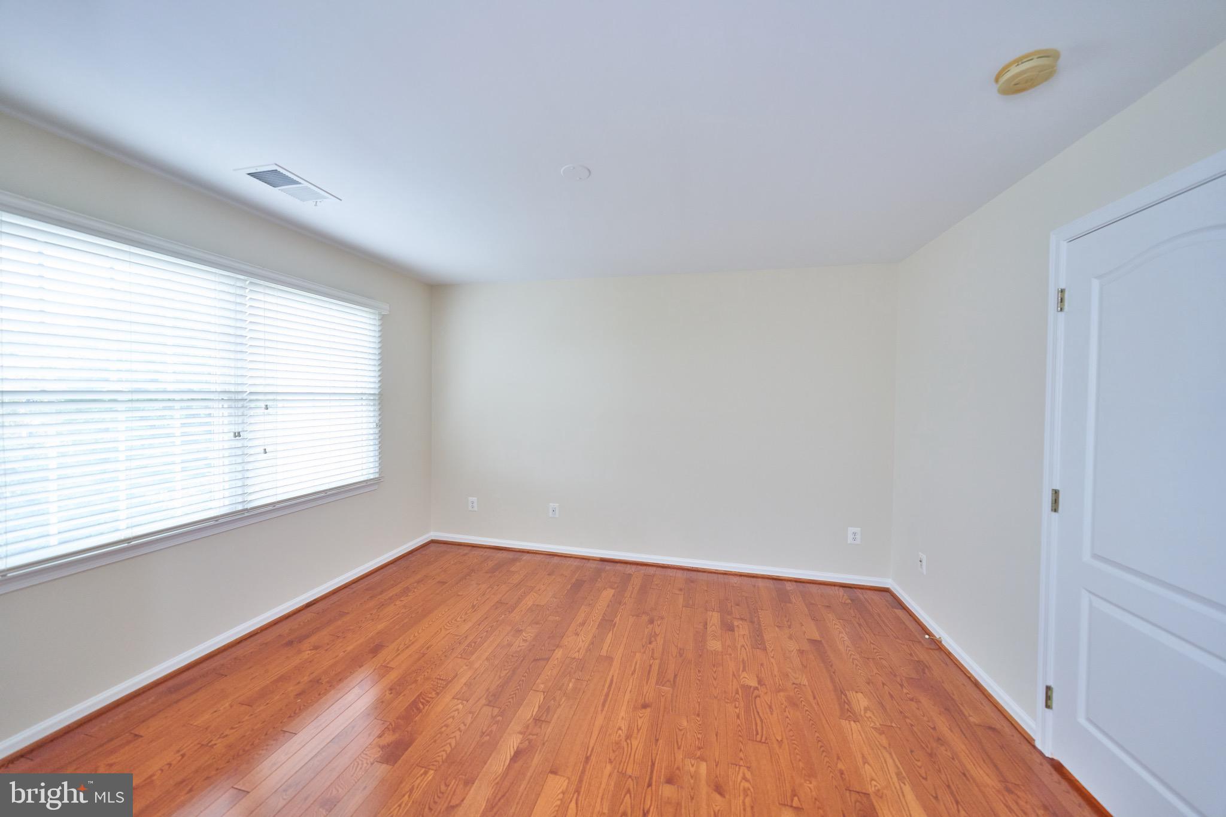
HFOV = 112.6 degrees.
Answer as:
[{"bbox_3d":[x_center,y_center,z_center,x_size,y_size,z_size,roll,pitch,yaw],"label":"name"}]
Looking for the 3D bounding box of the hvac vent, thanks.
[{"bbox_3d":[-1.581,-1.080,2.006,0.249,0.018,0.349,1,2,13],"label":"hvac vent"}]

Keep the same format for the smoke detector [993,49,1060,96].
[{"bbox_3d":[1.238,-1.001,1.223,0.137,0.041,0.137,1,2,13],"label":"smoke detector"}]

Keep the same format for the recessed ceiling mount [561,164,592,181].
[{"bbox_3d":[-0.166,-1.056,1.843,0.133,0.012,0.133,1,2,0],"label":"recessed ceiling mount"}]

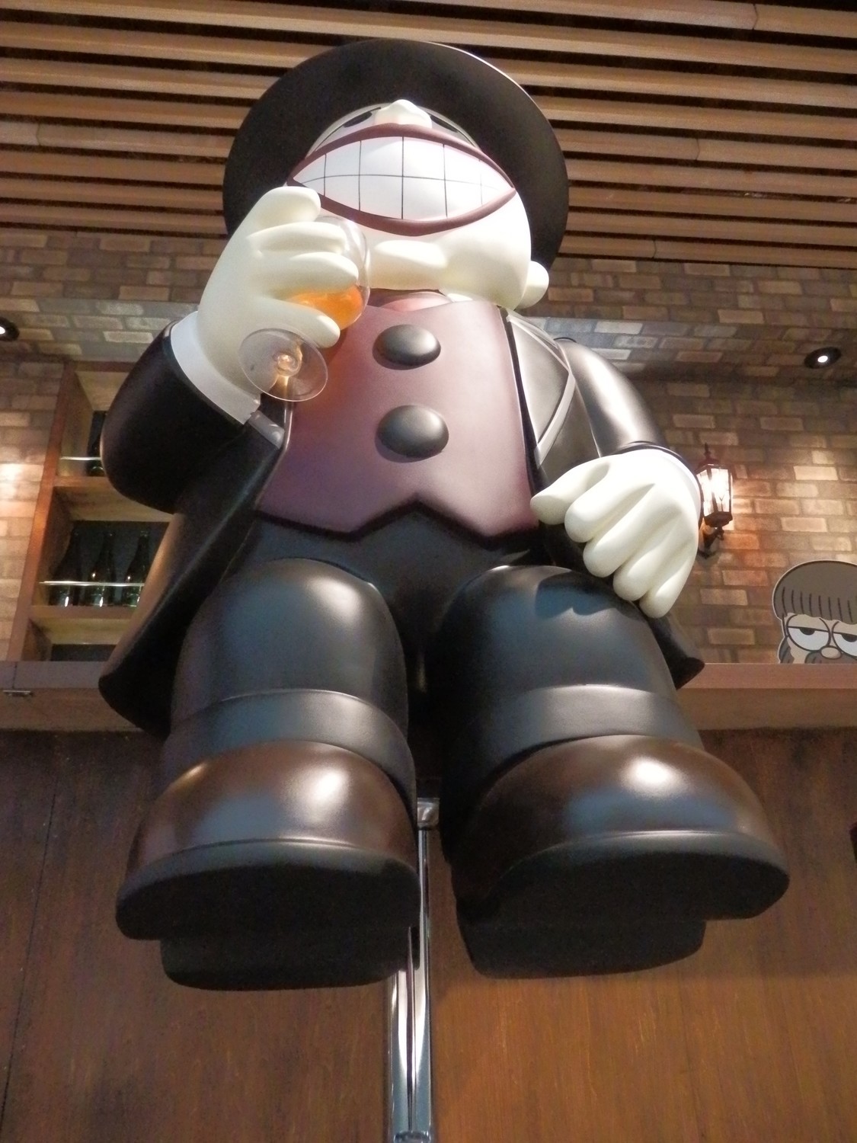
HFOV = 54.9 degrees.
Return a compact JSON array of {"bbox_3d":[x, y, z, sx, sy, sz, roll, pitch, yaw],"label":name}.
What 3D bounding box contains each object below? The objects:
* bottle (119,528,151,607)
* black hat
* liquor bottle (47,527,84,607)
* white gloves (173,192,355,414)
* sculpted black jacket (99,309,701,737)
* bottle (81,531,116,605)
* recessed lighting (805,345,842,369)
[{"bbox_3d":[-0.904,0.011,2.574,0.086,0.310,0.086,-1,-21,4],"label":"bottle"},{"bbox_3d":[-0.051,-0.611,1.319,0.530,0.180,0.530,1,-32,-5],"label":"black hat"},{"bbox_3d":[-1.121,0.011,2.574,0.086,0.310,0.086,-1,-21,4],"label":"liquor bottle"},{"bbox_3d":[-0.154,-0.249,0.769,0.170,0.170,0.150,1,-32,-5],"label":"white gloves"},{"bbox_3d":[-0.035,-0.077,0.993,0.740,0.540,0.440,1,-32,-5],"label":"sculpted black jacket"},{"bbox_3d":[-1.015,0.011,2.574,0.086,0.310,0.086,-1,-21,4],"label":"bottle"},{"bbox_3d":[1.270,-0.689,2.660,0.118,0.040,0.118,-1,-21,4],"label":"recessed lighting"}]

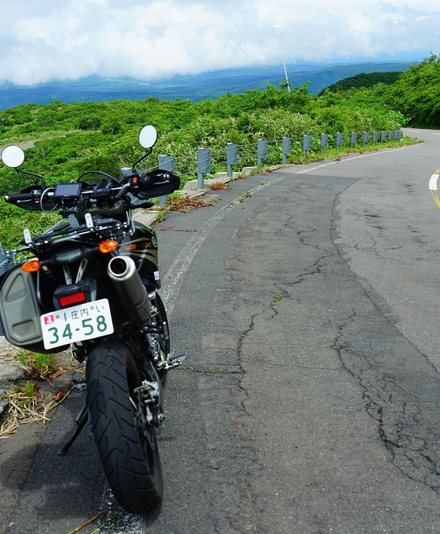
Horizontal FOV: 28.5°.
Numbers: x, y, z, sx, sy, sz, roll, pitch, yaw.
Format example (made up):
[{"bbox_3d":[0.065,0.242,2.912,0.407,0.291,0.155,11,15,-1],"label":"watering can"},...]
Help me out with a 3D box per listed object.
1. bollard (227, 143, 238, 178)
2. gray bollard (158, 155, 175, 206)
[{"bbox_3d":[0.280,-2.346,19.100,0.225,0.765,0.118,3,12,13],"label":"bollard"},{"bbox_3d":[-0.808,-1.303,13.150,0.225,0.765,0.118,2,12,8],"label":"gray bollard"}]

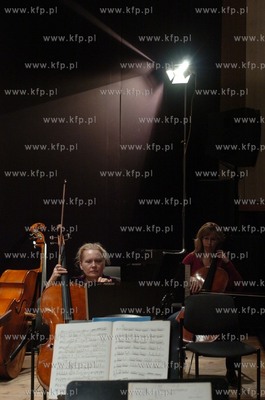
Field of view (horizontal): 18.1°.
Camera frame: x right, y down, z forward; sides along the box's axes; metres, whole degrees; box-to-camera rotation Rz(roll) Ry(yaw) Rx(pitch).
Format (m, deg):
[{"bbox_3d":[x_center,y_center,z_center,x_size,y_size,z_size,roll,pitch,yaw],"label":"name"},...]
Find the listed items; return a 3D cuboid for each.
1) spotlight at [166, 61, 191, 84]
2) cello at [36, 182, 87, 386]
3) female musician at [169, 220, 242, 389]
[{"bbox_3d":[0.470,-1.303,8.500,0.280,0.260,0.260,0,17,39],"label":"spotlight"},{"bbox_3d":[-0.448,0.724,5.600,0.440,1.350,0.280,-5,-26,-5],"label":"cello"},{"bbox_3d":[0.585,0.820,6.620,0.620,1.260,0.750,0,-1,7],"label":"female musician"}]

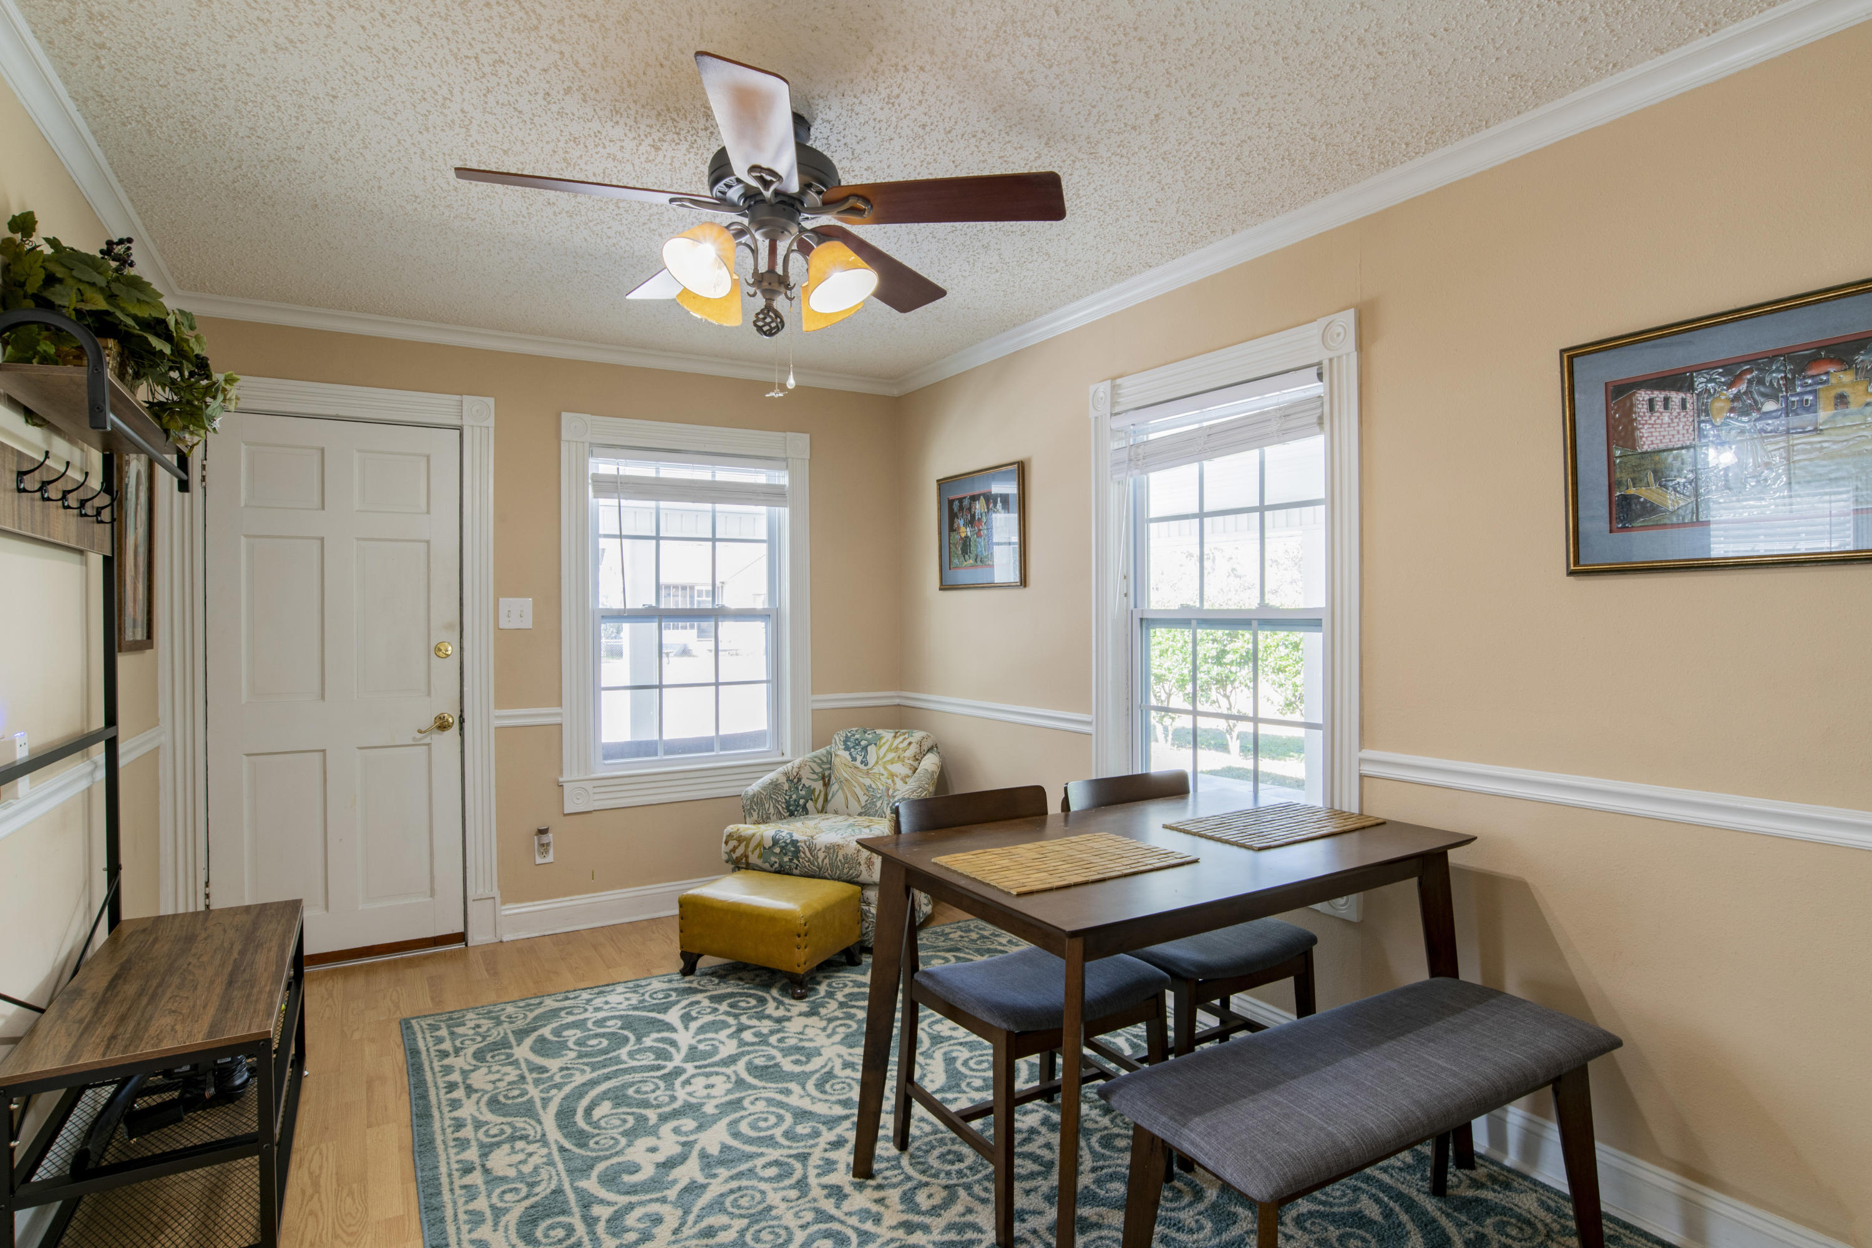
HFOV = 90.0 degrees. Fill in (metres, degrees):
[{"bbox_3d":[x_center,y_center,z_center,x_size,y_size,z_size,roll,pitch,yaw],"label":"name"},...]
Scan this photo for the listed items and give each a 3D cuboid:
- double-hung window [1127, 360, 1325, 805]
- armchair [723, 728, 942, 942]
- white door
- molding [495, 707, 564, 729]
[{"bbox_3d":[0.897,-0.055,2.960,0.120,1.310,0.854,0,0,-32],"label":"double-hung window"},{"bbox_3d":[-0.346,0.863,3.947,0.770,0.780,0.750,0,0,30],"label":"armchair"},{"bbox_3d":[-2.220,0.228,3.503,0.807,1.985,0.045,0,0,-29],"label":"white door"},{"bbox_3d":[-1.641,0.376,3.787,0.268,0.071,0.025,0,0,-29],"label":"molding"}]

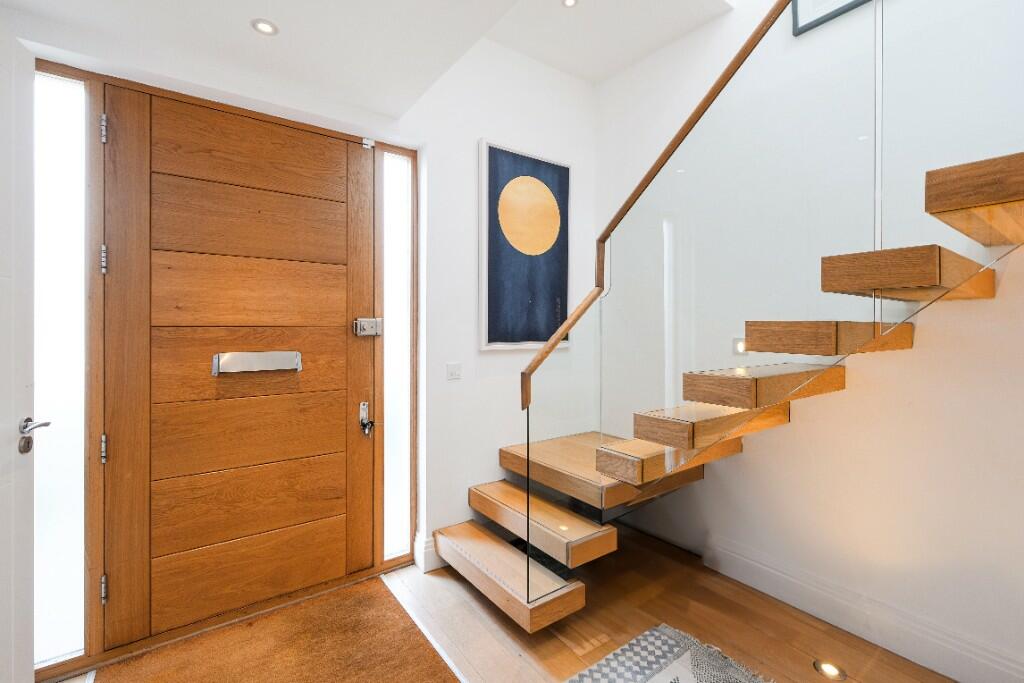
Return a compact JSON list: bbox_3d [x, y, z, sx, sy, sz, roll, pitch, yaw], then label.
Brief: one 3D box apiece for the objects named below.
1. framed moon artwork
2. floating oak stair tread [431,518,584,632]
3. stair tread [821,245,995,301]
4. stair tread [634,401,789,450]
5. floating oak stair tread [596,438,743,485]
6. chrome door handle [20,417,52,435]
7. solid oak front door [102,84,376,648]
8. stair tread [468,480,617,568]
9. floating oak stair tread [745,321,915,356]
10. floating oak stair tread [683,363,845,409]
[{"bbox_3d":[0.103,-0.548,2.642,0.677,1.194,0.041,-1,0,-35],"label":"framed moon artwork"},{"bbox_3d":[-0.056,1.059,2.033,0.285,0.092,0.836,-1,0,-35],"label":"floating oak stair tread"},{"bbox_3d":[1.252,-0.189,1.318,0.783,0.094,0.236,-1,0,-35],"label":"stair tread"},{"bbox_3d":[0.887,0.335,1.842,0.779,0.093,0.255,-1,0,-35],"label":"stair tread"},{"bbox_3d":[0.767,0.517,2.015,0.780,0.097,0.247,-1,0,-35],"label":"floating oak stair tread"},{"bbox_3d":[-1.548,0.275,1.355,0.060,0.053,0.140,-1,0,-22],"label":"chrome door handle"},{"bbox_3d":[-1.176,0.094,1.987,1.044,2.212,0.053,-1,0,-35],"label":"solid oak front door"},{"bbox_3d":[0.112,0.878,2.155,0.283,0.098,0.829,-1,0,-35],"label":"stair tread"},{"bbox_3d":[1.135,-0.016,1.492,0.769,0.095,0.245,-1,0,-35],"label":"floating oak stair tread"},{"bbox_3d":[1.012,0.160,1.663,0.779,0.096,0.247,-1,0,-35],"label":"floating oak stair tread"}]

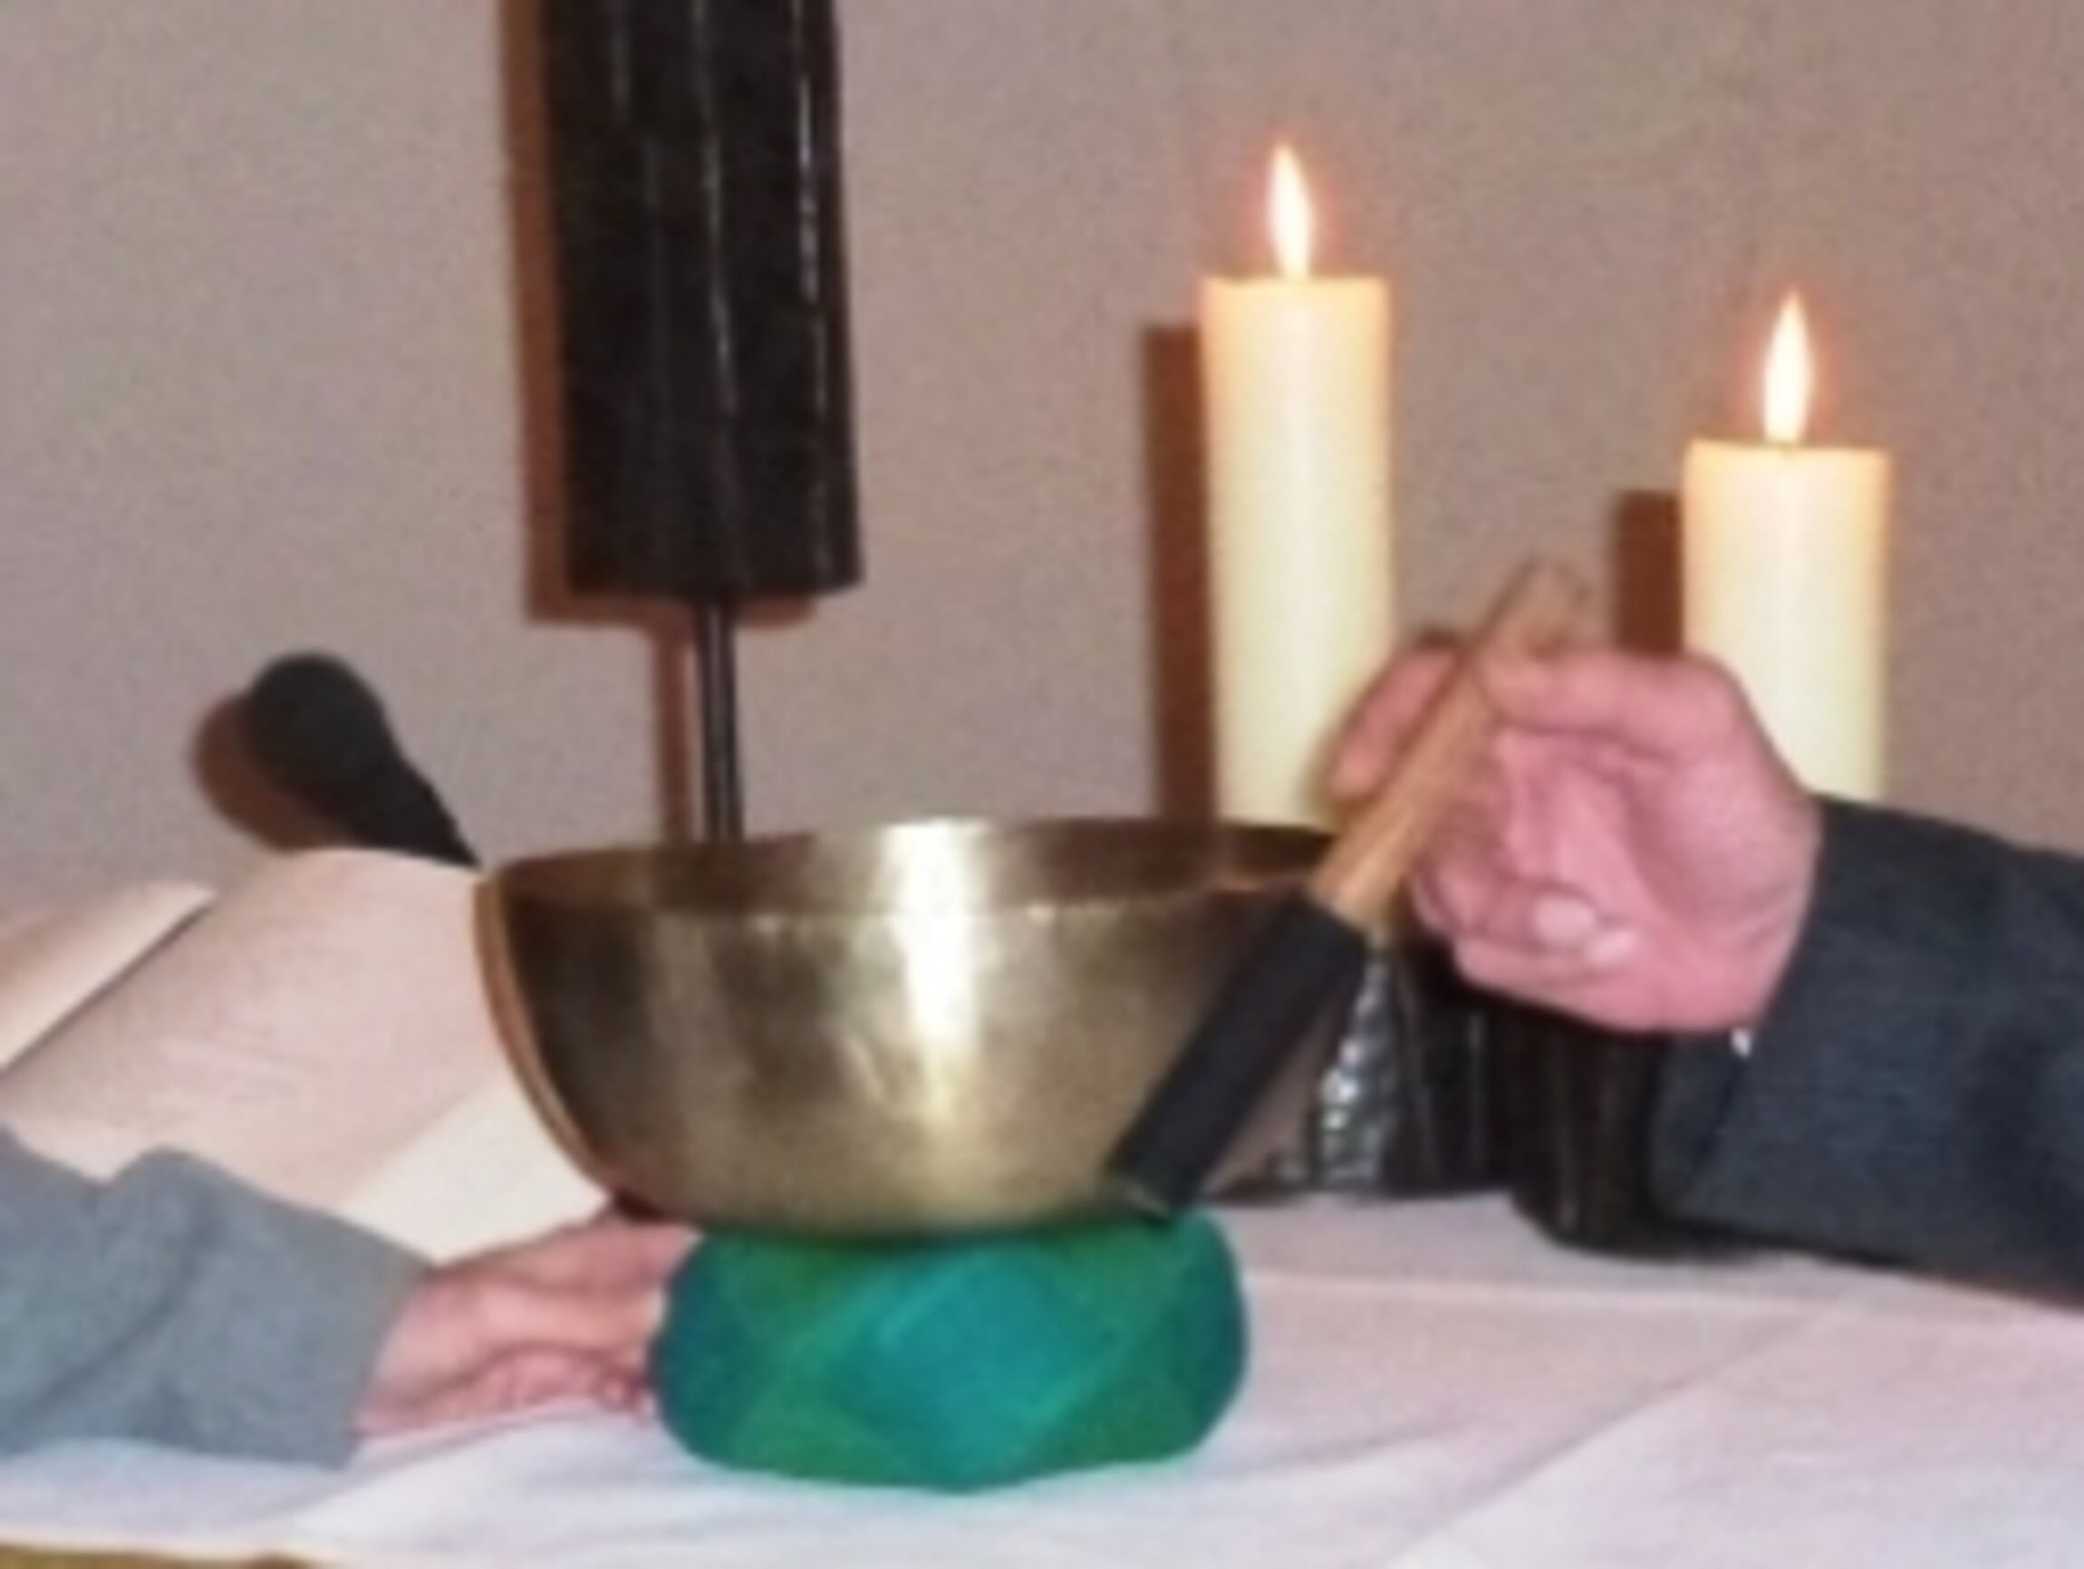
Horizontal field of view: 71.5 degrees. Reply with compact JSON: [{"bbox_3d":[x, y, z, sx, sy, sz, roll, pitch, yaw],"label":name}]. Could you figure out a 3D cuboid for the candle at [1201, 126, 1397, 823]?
[{"bbox_3d":[0.101,-0.105,0.565,0.073,0.290,0.073,-1,4,0],"label":"candle"}]

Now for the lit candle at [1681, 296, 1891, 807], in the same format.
[{"bbox_3d":[0.270,-0.069,0.525,0.073,0.220,0.073,-1,4,0],"label":"lit candle"}]

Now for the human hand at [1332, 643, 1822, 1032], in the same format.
[{"bbox_3d":[0.155,0.015,0.420,0.140,0.110,0.090,-2,4,-6],"label":"human hand"}]

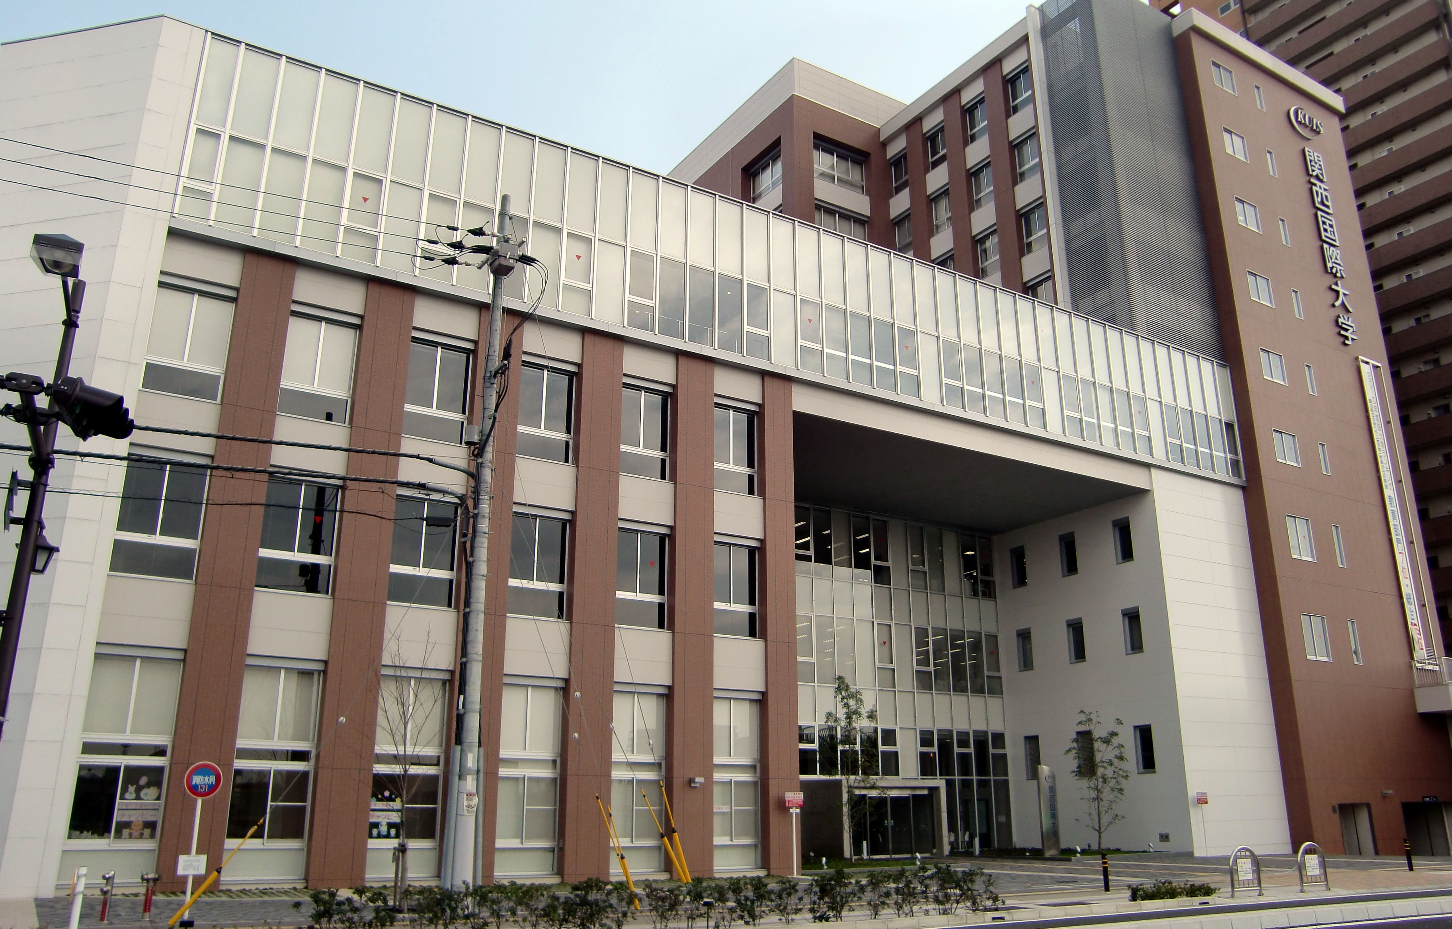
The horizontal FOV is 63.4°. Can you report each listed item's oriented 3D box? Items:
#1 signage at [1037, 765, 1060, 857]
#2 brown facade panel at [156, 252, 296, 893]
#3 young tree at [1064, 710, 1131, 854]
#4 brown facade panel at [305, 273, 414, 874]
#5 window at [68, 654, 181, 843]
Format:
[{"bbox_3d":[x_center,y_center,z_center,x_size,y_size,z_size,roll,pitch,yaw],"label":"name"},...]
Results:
[{"bbox_3d":[10.676,11.523,39.082,0.703,2.905,0.220,11,-20,-30],"label":"signage"},{"bbox_3d":[-11.373,1.951,26.943,1.240,14.718,0.420,11,-21,-30],"label":"brown facade panel"},{"bbox_3d":[13.726,11.705,43.595,2.250,5.100,2.150,-5,-19,16],"label":"young tree"},{"bbox_3d":[-8.773,2.428,28.466,1.240,14.699,0.420,11,-21,-30],"label":"brown facade panel"},{"bbox_3d":[-12.769,6.052,24.904,1.789,3.906,0.150,11,-21,-30],"label":"window"}]

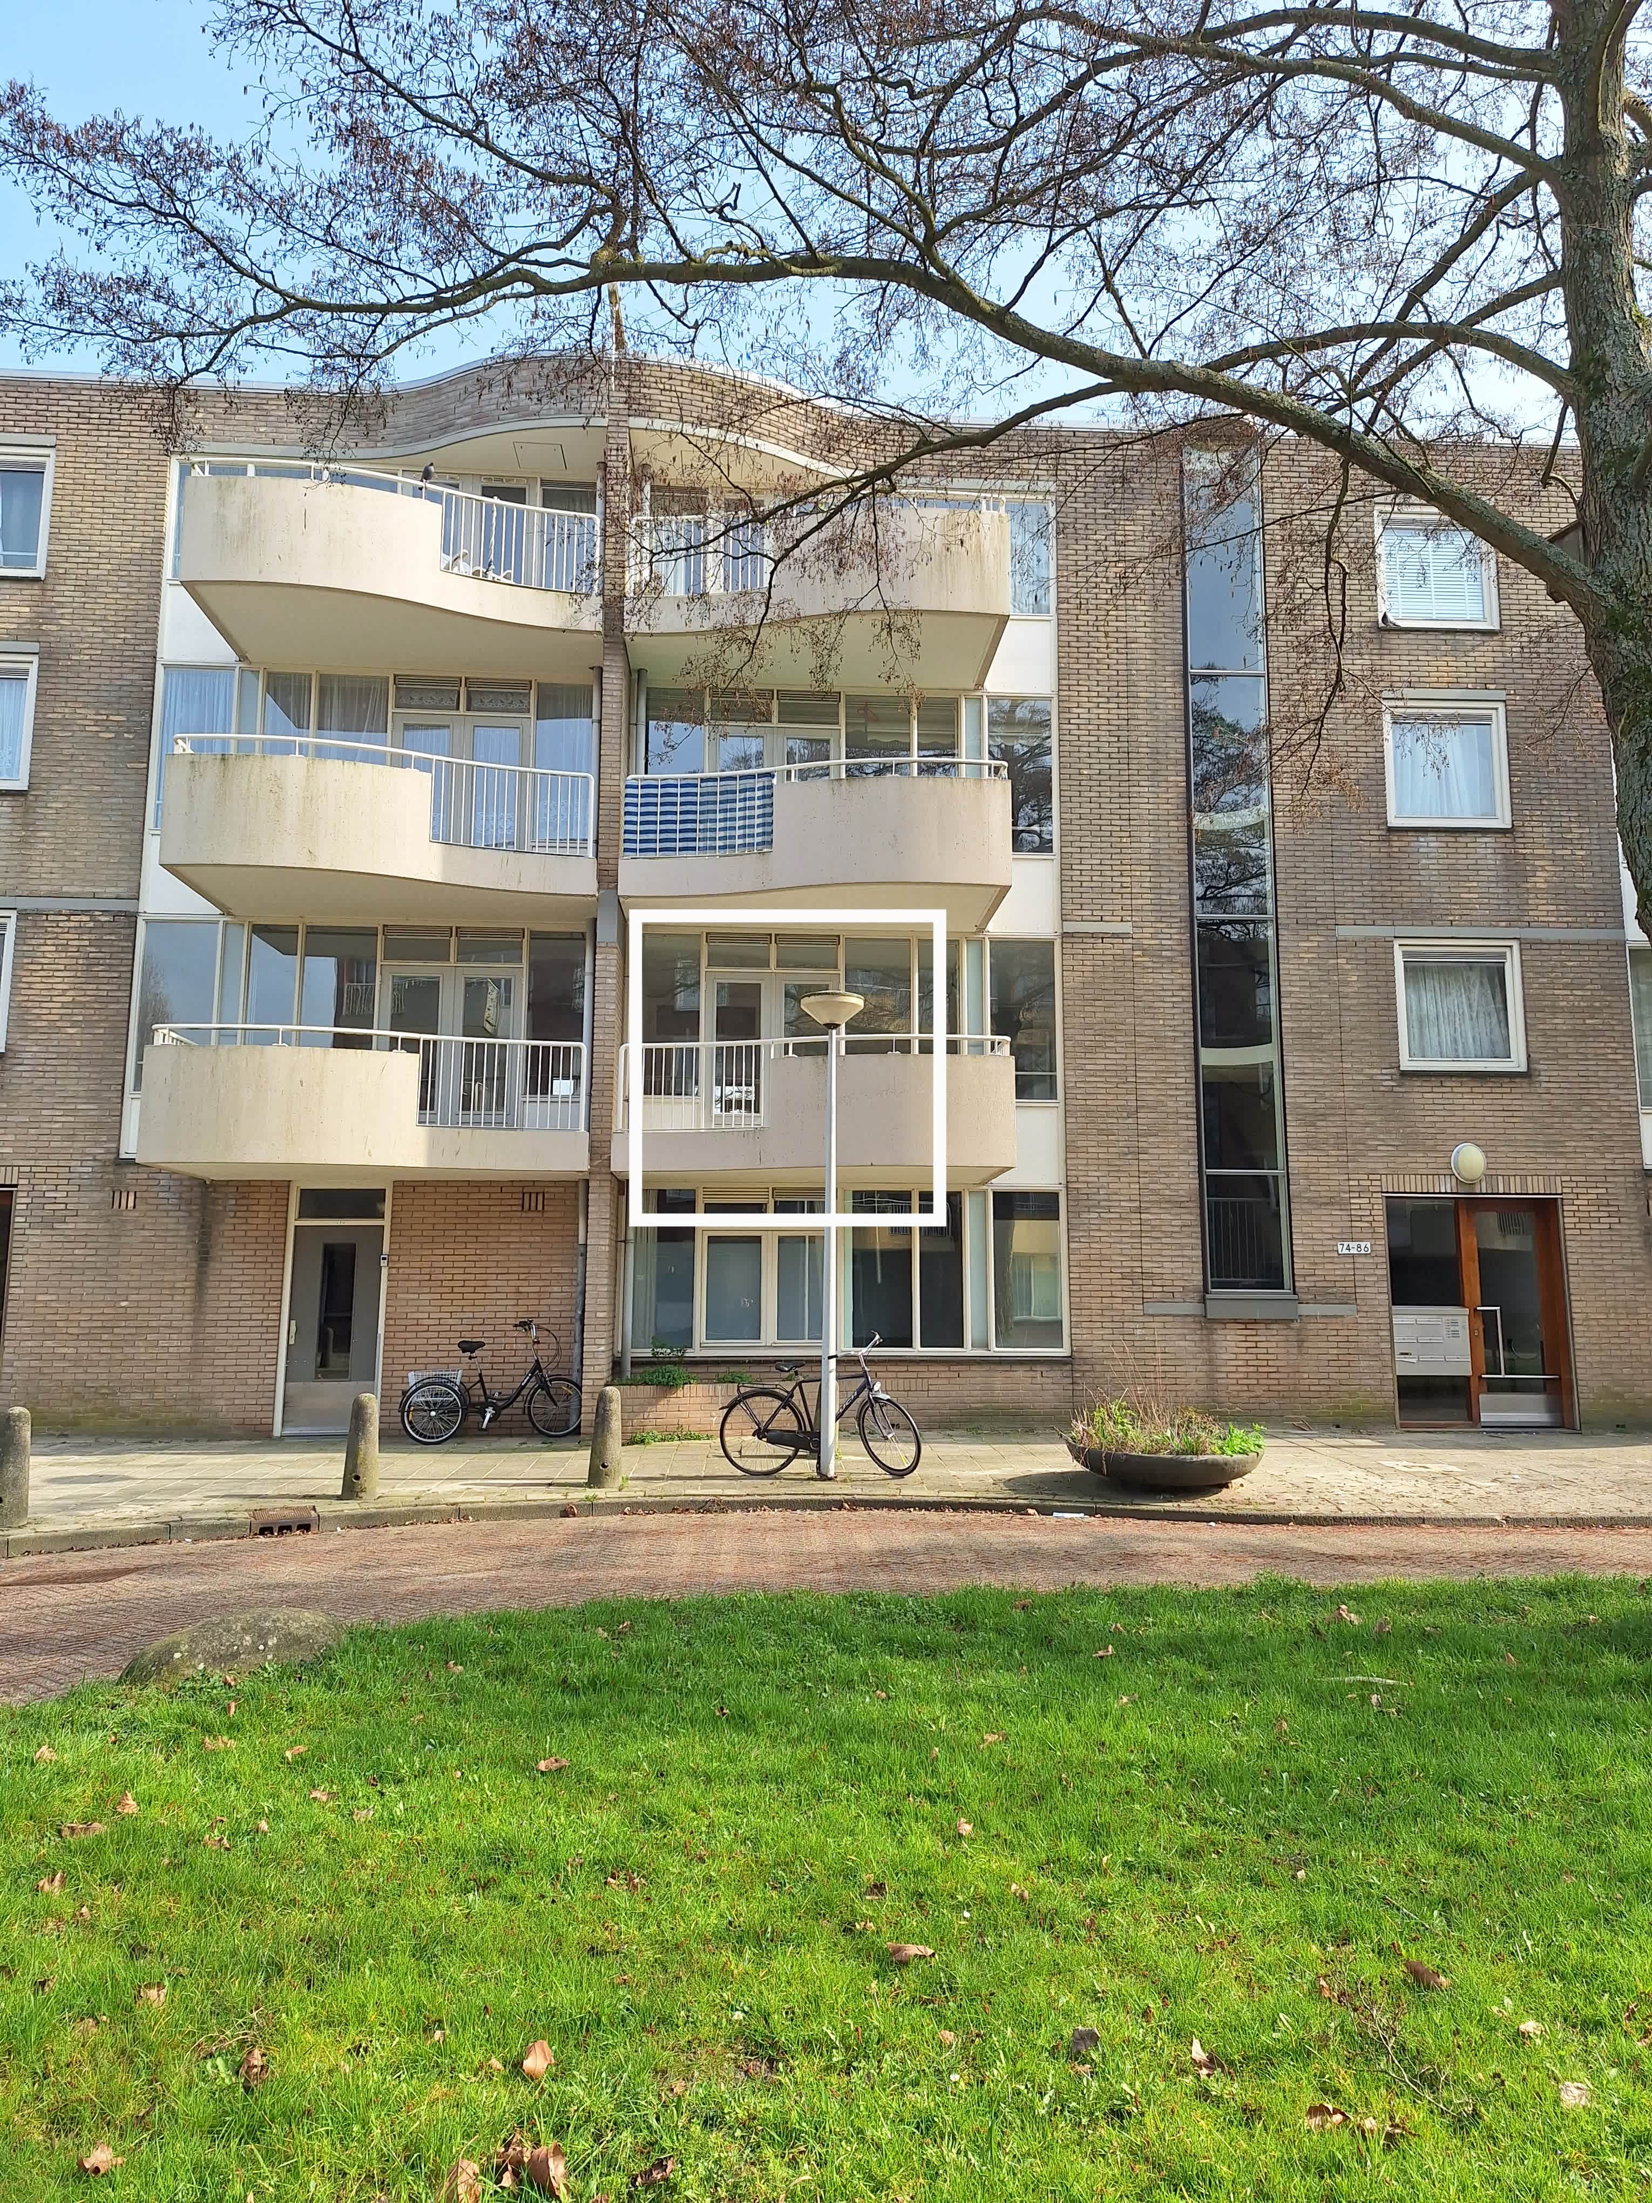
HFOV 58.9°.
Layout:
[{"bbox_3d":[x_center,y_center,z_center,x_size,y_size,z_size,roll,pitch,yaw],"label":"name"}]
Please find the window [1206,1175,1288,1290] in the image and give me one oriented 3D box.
[{"bbox_3d":[4.439,1.376,15.438,0.890,1.213,0.120,1,-8,-4],"label":"window"}]

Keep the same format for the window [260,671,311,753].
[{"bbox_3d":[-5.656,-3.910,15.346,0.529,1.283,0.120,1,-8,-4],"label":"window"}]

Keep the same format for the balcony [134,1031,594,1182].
[{"bbox_3d":[-4.193,0.092,13.953,3.870,1.210,1.850,1,-8,-4],"label":"balcony"}]

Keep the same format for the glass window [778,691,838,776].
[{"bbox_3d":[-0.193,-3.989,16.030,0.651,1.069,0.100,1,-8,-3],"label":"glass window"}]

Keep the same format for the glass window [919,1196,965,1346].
[{"bbox_3d":[1.189,1.715,14.981,0.497,1.637,0.100,1,-8,-3],"label":"glass window"}]

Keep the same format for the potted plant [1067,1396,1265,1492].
[{"bbox_3d":[2.720,2.723,11.709,1.605,0.711,1.600,1,-8,-3],"label":"potted plant"}]

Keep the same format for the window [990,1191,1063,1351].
[{"bbox_3d":[2.111,1.758,15.309,0.758,1.628,0.080,1,-8,-5],"label":"window"}]

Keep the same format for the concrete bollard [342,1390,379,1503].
[{"bbox_3d":[-3.473,2.582,10.980,0.290,0.774,0.290,1,-8,-3],"label":"concrete bollard"}]

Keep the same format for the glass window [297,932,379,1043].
[{"bbox_3d":[-5.048,-0.934,15.100,0.791,1.743,0.080,1,-8,-5],"label":"glass window"}]

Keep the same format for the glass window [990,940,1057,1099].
[{"bbox_3d":[2.111,-0.892,15.679,0.708,1.749,0.100,1,-8,-3],"label":"glass window"}]

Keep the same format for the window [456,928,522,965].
[{"bbox_3d":[-3.507,-1.611,15.219,0.689,0.385,0.120,1,-8,-4],"label":"window"}]

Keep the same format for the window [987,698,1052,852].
[{"bbox_3d":[2.099,-3.542,15.868,0.717,1.751,0.120,1,-8,-4],"label":"window"}]

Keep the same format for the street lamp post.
[{"bbox_3d":[0.048,1.076,12.424,0.560,4.123,0.560,0,-8,0],"label":"street lamp post"}]

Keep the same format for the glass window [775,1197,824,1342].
[{"bbox_3d":[-0.227,1.711,14.893,0.613,1.514,0.100,1,-8,-3],"label":"glass window"}]

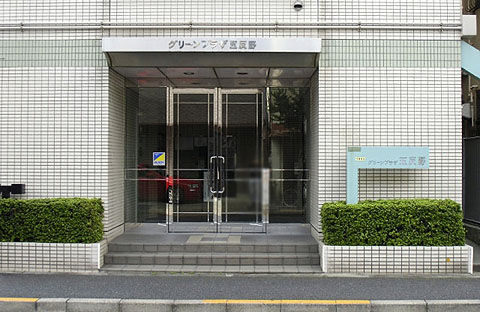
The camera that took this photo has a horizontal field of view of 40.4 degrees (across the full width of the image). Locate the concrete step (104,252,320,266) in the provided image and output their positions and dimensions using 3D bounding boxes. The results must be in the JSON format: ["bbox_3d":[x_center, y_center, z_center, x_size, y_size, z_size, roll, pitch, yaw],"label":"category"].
[{"bbox_3d":[-0.390,1.474,9.360,3.080,0.135,0.360,0,-1,1],"label":"concrete step"}]

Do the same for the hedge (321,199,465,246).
[{"bbox_3d":[2.075,0.920,9.130,1.960,0.630,0.660,0,-1,1],"label":"hedge"}]

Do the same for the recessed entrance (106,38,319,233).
[{"bbox_3d":[-0.378,-0.200,10.180,3.120,2.950,1.450,0,-1,1],"label":"recessed entrance"}]

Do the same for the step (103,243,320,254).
[{"bbox_3d":[-0.385,1.347,9.700,3.080,0.130,0.360,0,-1,1],"label":"step"}]

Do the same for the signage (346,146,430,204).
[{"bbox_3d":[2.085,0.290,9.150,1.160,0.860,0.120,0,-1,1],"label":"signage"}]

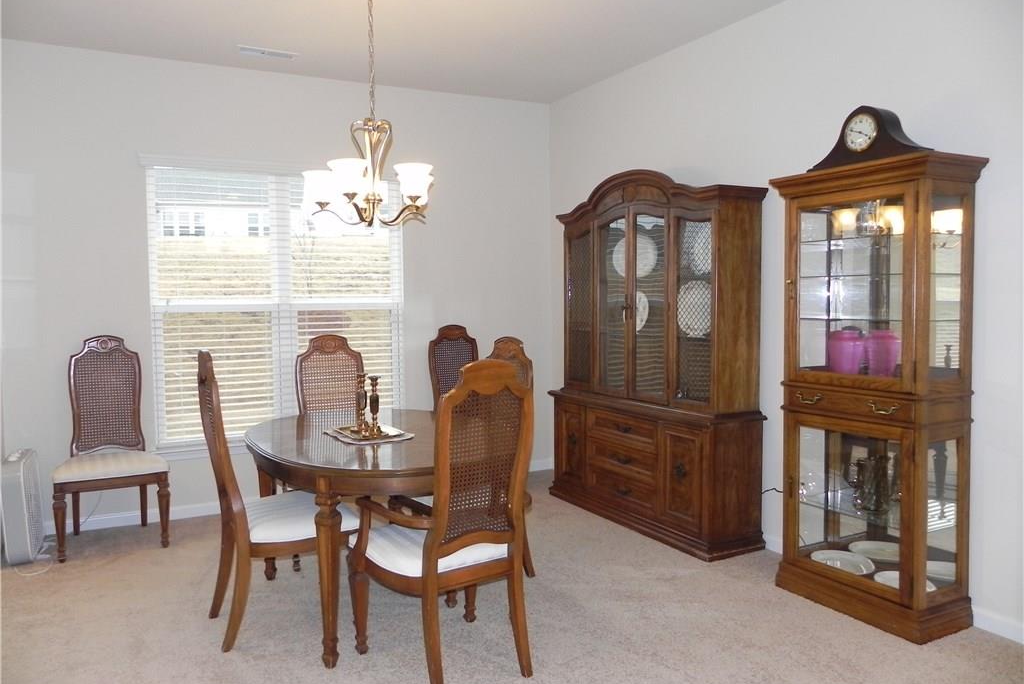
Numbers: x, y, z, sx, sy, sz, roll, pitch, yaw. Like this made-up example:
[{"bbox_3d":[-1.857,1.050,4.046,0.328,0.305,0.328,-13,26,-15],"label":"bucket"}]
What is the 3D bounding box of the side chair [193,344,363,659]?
[{"bbox_3d":[-0.960,0.589,3.182,0.570,1.141,0.543,-3,4,-27],"label":"side chair"}]

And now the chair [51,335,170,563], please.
[{"bbox_3d":[-2.227,0.544,4.277,0.543,1.142,0.570,-3,4,-28],"label":"chair"}]

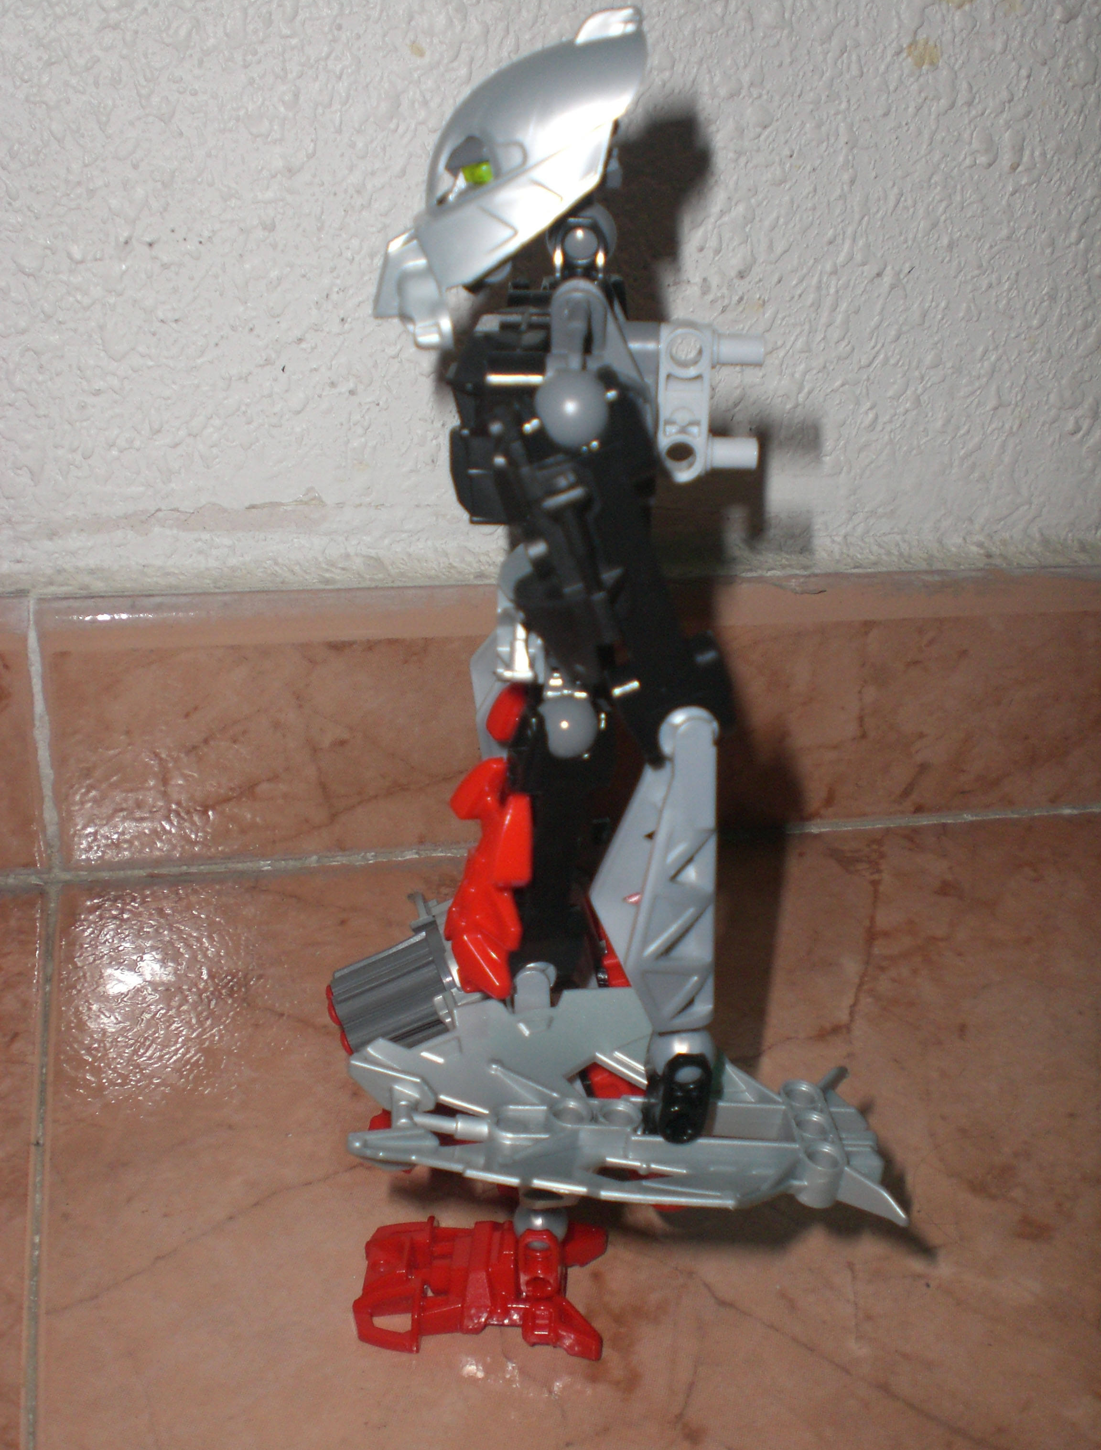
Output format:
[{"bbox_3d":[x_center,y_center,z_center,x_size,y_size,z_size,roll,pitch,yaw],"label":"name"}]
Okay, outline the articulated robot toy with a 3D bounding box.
[{"bbox_3d":[0.012,0.008,0.268,0.102,0.224,0.116,3,26,0],"label":"articulated robot toy"}]

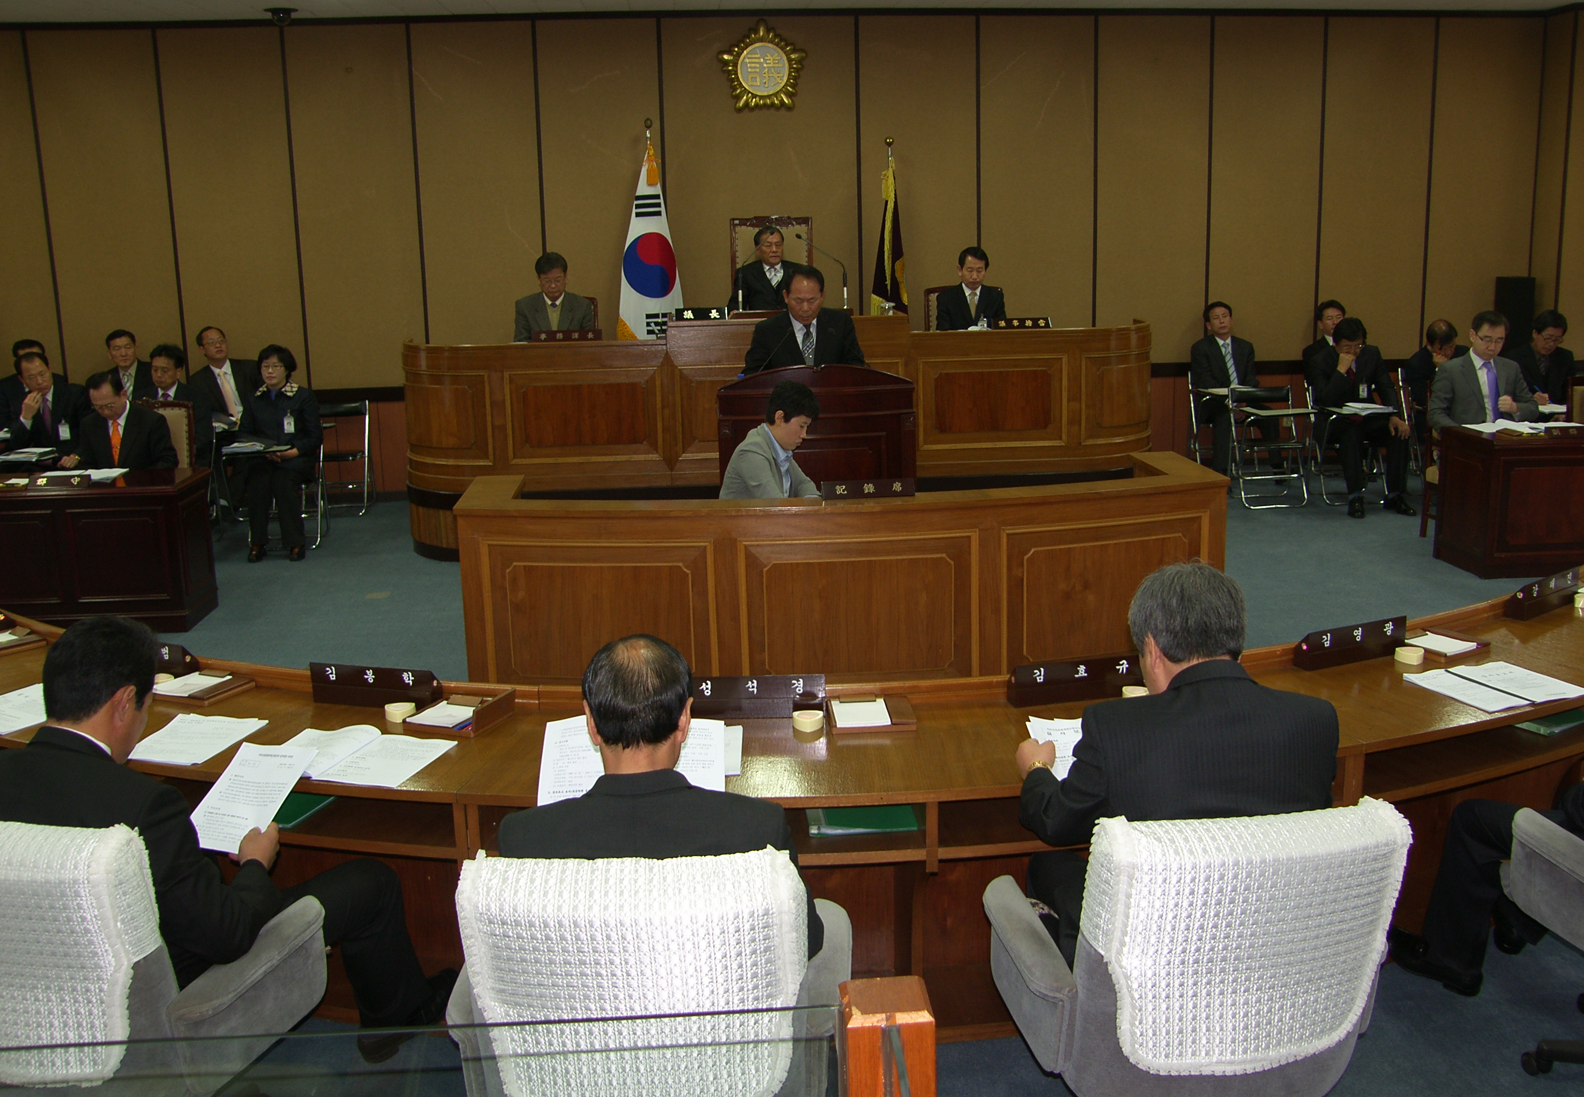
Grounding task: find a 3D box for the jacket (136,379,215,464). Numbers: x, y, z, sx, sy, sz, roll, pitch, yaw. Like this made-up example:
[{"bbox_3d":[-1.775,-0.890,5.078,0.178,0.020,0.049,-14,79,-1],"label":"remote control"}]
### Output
[{"bbox_3d":[-3.660,-0.693,7.633,0.500,0.620,0.360,-2,10,-4],"label":"jacket"}]

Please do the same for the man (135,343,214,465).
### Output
[{"bbox_3d":[-3.652,-0.558,7.555,0.520,1.280,0.750,-2,10,-4],"label":"man"}]

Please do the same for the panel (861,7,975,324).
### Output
[{"bbox_3d":[0.969,-2.683,9.753,0.863,2.601,0.050,-2,10,-4],"label":"panel"}]

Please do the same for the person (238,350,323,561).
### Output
[{"bbox_3d":[-3.193,-0.620,7.996,0.500,1.260,0.780,-3,14,-7],"label":"person"}]

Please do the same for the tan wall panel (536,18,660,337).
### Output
[{"bbox_3d":[-1.359,-2.548,9.395,0.890,2.450,0.040,-2,13,-4],"label":"tan wall panel"}]

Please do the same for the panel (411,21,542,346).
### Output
[{"bbox_3d":[-2.263,-2.511,9.328,0.890,2.450,0.040,-2,13,-4],"label":"panel"}]

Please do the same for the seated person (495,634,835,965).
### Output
[{"bbox_3d":[-0.213,0.663,2.375,0.560,1.220,0.800,-2,13,0],"label":"seated person"}]

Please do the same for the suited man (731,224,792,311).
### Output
[{"bbox_3d":[-0.103,-1.381,8.053,0.540,1.300,0.780,-2,10,-4],"label":"suited man"}]

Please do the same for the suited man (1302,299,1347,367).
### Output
[{"bbox_3d":[3.980,-1.164,9.421,0.520,1.300,0.800,-3,13,-5],"label":"suited man"}]

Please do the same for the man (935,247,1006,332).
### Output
[{"bbox_3d":[1.145,-1.211,7.904,0.520,1.300,0.720,-2,10,-4],"label":"man"}]

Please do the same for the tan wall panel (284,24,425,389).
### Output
[{"bbox_3d":[-3.084,-2.384,9.088,0.830,2.500,0.060,-3,13,-5],"label":"tan wall panel"}]

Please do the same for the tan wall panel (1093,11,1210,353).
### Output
[{"bbox_3d":[2.785,-2.744,9.898,0.845,2.595,0.050,-2,10,-4],"label":"tan wall panel"}]

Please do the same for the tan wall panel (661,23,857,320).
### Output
[{"bbox_3d":[-0.199,-2.520,9.348,1.380,2.500,0.060,-3,13,-5],"label":"tan wall panel"}]

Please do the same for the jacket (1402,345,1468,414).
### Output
[{"bbox_3d":[4.571,-1.190,9.039,0.510,0.600,0.420,-1,12,1],"label":"jacket"}]

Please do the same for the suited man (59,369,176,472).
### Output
[{"bbox_3d":[-3.545,-0.319,6.813,0.600,1.240,0.800,-4,14,-11],"label":"suited man"}]

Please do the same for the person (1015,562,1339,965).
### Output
[{"bbox_3d":[0.638,0.565,2.335,0.560,1.220,0.820,-4,13,-12],"label":"person"}]

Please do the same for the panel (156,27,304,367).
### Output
[{"bbox_3d":[-3.920,-2.345,9.013,0.830,2.500,0.060,-3,13,-5],"label":"panel"}]

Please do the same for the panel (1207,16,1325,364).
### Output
[{"bbox_3d":[3.683,-2.767,9.971,0.839,2.601,0.050,-2,10,-4],"label":"panel"}]

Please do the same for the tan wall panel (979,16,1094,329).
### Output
[{"bbox_3d":[1.881,-2.713,9.826,0.852,2.598,0.050,-2,10,-4],"label":"tan wall panel"}]

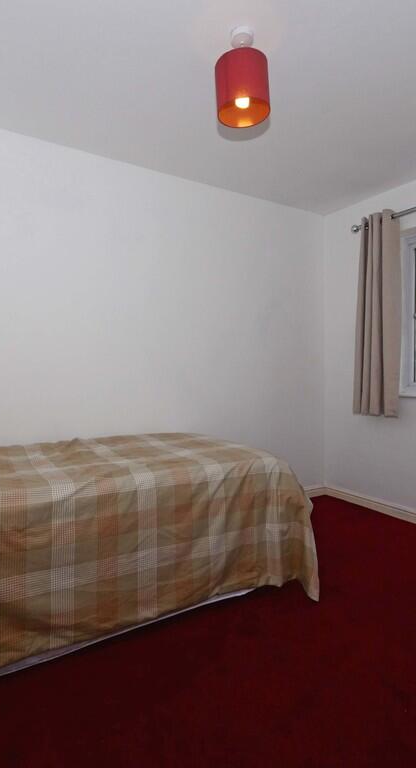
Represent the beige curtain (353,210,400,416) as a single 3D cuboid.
[{"bbox_3d":[1.223,-0.499,3.026,0.120,1.460,0.370,-1,2,-32],"label":"beige curtain"}]

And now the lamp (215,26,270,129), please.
[{"bbox_3d":[0.140,-1.226,1.635,0.210,0.313,0.210,0,2,0],"label":"lamp"}]

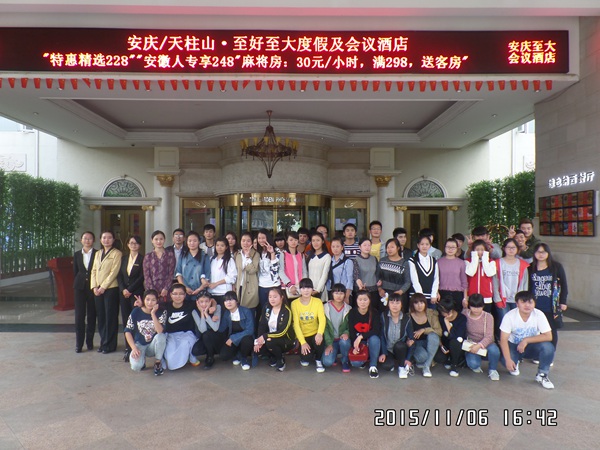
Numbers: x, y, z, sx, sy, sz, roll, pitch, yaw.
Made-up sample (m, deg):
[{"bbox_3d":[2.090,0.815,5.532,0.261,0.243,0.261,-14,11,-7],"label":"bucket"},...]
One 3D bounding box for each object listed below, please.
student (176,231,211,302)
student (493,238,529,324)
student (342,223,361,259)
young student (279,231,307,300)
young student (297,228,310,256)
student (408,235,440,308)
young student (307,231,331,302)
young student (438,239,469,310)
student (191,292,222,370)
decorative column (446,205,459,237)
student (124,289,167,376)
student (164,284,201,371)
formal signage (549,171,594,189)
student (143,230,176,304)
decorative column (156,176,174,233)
[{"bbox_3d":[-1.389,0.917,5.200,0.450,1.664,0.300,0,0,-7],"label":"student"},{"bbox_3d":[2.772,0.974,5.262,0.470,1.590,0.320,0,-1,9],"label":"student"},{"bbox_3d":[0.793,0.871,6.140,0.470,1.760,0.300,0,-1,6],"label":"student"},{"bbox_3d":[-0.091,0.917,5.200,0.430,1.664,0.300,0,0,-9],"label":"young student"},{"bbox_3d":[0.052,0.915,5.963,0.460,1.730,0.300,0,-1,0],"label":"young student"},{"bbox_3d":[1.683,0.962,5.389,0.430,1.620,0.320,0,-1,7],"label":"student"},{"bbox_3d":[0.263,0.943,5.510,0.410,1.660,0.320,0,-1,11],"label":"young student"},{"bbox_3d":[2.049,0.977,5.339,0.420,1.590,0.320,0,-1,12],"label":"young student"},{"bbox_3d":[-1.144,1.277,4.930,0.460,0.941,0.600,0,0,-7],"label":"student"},{"bbox_3d":[5.449,0.552,14.200,0.400,2.529,0.360,0,0,0],"label":"decorative column"},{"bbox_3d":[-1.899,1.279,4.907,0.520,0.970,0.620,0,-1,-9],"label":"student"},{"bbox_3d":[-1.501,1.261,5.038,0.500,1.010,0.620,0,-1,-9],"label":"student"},{"bbox_3d":[5.790,-0.954,8.550,0.070,0.220,1.420,0,-1,0],"label":"formal signage"},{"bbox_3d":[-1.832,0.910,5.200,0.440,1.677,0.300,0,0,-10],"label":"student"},{"bbox_3d":[-4.704,0.015,14.100,0.600,3.602,0.600,0,0,0],"label":"decorative column"}]

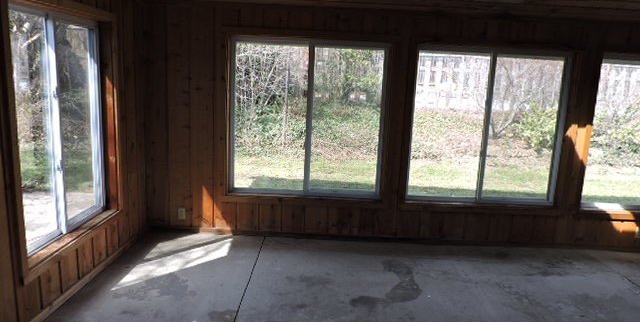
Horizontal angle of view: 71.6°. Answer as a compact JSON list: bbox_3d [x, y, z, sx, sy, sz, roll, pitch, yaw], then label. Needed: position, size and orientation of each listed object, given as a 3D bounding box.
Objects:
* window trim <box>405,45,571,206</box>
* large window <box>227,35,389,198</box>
[{"bbox_3d":[1.633,-0.322,4.367,1.500,1.510,0.100,3,10,-1],"label":"window trim"},{"bbox_3d":[-0.122,-0.399,4.348,1.490,1.490,0.100,3,10,-1],"label":"large window"}]

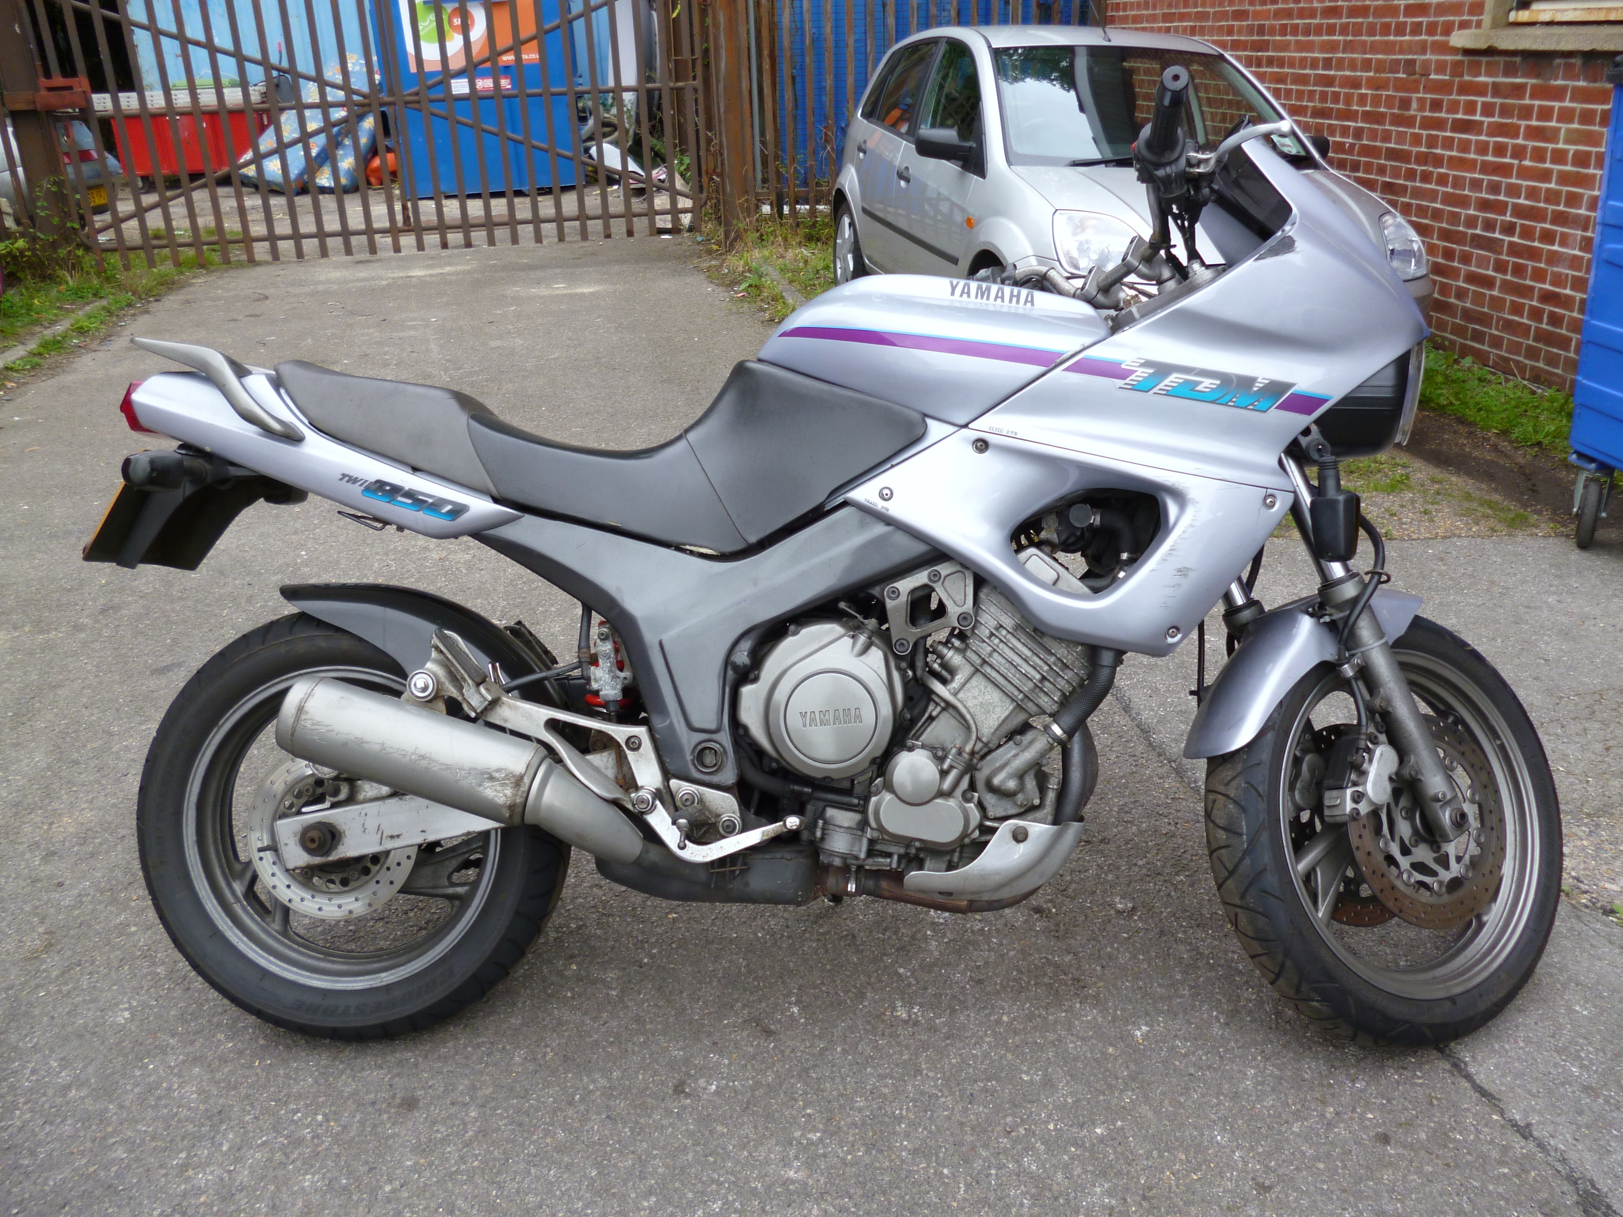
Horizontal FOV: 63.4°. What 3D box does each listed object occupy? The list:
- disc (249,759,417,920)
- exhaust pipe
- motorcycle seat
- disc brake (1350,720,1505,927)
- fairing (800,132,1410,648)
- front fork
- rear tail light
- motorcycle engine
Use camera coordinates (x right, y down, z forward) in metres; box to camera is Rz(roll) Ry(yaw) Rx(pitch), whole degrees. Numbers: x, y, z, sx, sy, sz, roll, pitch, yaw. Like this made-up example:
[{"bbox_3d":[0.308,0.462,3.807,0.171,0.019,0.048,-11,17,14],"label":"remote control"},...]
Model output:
[{"bbox_3d":[-0.669,0.314,1.840,0.245,0.245,0.025,-1,1,2],"label":"disc"},{"bbox_3d":[-0.460,0.213,1.722,0.510,0.140,0.120,17,2,2],"label":"exhaust pipe"},{"bbox_3d":[-0.309,-0.223,1.897,0.940,0.300,0.300,-1,1,2],"label":"motorcycle seat"},{"bbox_3d":[0.855,0.294,1.822,0.298,0.298,0.030,2,-12,-23],"label":"disc brake"},{"bbox_3d":[0.440,-0.293,1.864,0.830,0.700,0.560,-1,1,2],"label":"fairing"},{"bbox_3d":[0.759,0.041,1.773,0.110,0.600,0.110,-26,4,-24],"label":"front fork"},{"bbox_3d":[-0.961,-0.290,1.922,0.075,0.085,0.180,-1,1,2],"label":"rear tail light"},{"bbox_3d":[0.151,0.121,1.885,0.470,0.450,0.440,-1,1,2],"label":"motorcycle engine"}]

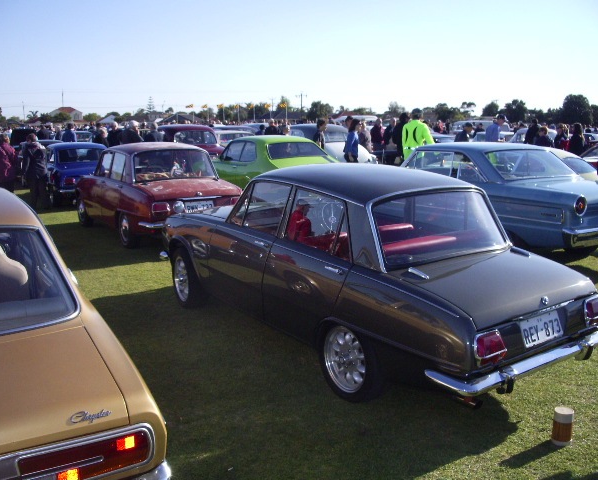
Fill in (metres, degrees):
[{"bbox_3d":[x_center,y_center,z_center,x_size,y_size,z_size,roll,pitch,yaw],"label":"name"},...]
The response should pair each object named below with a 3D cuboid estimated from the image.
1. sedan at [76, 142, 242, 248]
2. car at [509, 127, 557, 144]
[{"bbox_3d":[-2.220,-0.770,9.500,1.500,1.390,4.020,-7,12,-31],"label":"sedan"},{"bbox_3d":[8.400,-3.280,23.000,1.660,1.450,4.300,-7,12,-31],"label":"car"}]

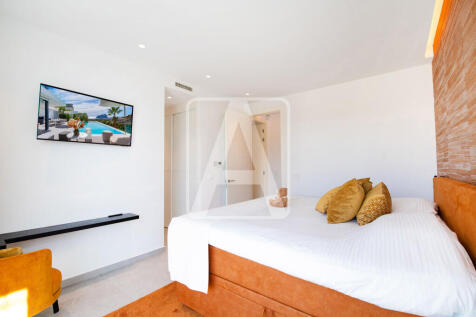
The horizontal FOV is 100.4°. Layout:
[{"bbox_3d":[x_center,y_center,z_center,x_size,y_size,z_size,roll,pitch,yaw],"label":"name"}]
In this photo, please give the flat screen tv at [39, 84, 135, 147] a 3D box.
[{"bbox_3d":[-1.808,-0.473,2.462,0.060,0.563,0.963,6,2,35],"label":"flat screen tv"}]

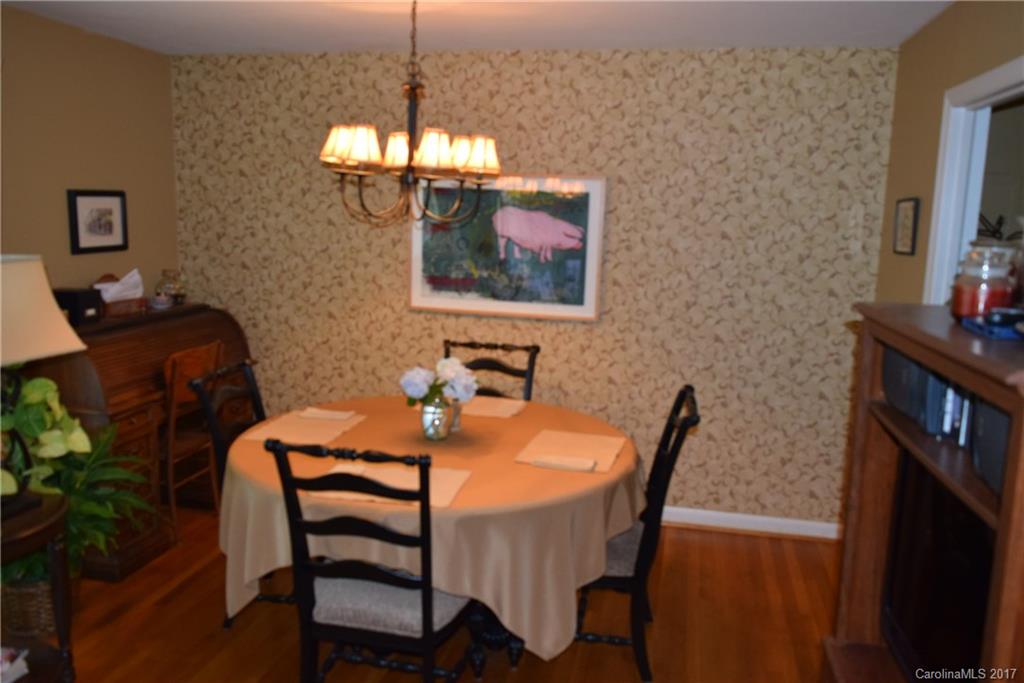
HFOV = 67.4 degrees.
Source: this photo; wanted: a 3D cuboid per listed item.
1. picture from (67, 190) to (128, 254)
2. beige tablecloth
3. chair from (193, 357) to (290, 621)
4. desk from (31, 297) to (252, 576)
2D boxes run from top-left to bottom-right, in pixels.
[{"bbox_3d":[-2.087,-0.604,3.880,0.022,0.305,0.385,4,10,12],"label":"picture"},{"bbox_3d":[-0.298,0.748,3.025,1.530,0.750,1.530,4,10,12],"label":"beige tablecloth"},{"bbox_3d":[-0.881,0.610,3.062,0.550,0.975,0.480,4,9,11],"label":"chair"},{"bbox_3d":[-1.853,0.403,3.818,0.610,1.080,1.180,3,9,9],"label":"desk"}]

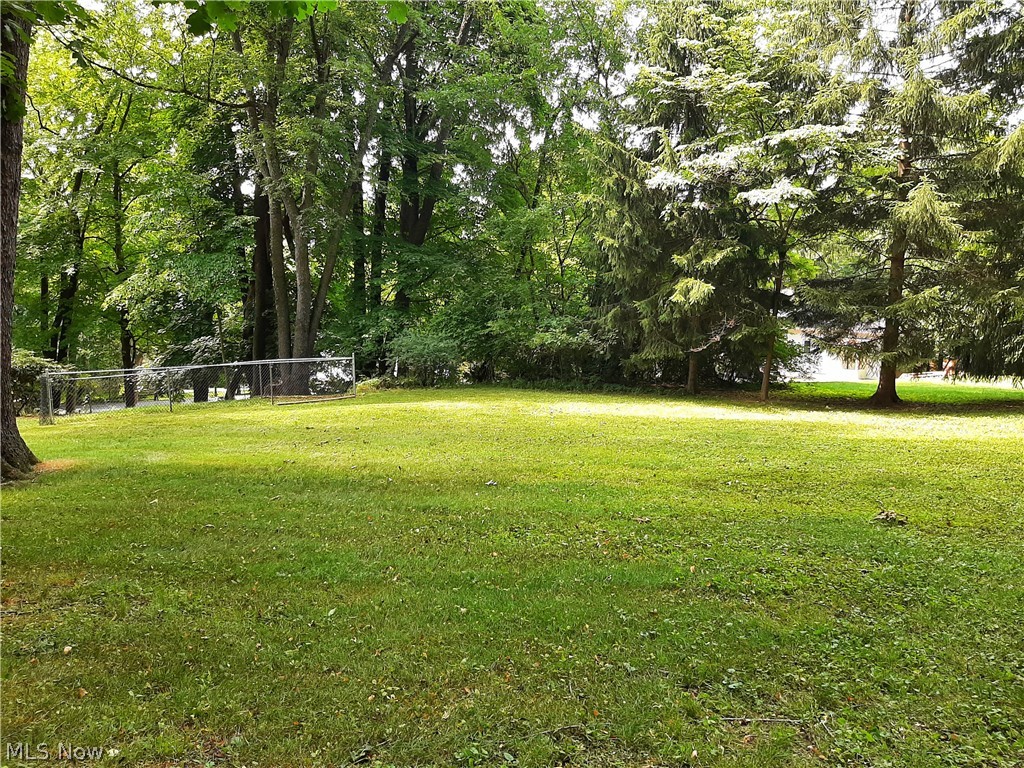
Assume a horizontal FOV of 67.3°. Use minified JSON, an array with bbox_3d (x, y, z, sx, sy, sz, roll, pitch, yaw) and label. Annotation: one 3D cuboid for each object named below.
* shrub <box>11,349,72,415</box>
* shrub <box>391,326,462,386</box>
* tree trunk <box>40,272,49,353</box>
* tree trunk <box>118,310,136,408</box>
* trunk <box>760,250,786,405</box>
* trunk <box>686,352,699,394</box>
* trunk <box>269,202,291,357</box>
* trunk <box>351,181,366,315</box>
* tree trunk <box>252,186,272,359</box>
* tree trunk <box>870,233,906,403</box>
[{"bbox_3d":[-12.313,-0.052,20.000,1.768,1.742,1.600,-3,4,-32],"label":"shrub"},{"bbox_3d":[-2.890,-0.913,26.000,2.434,2.062,2.100,-1,3,-6],"label":"shrub"},{"bbox_3d":[-20.059,-2.896,33.000,0.340,3.776,0.330,-2,4,-31],"label":"tree trunk"},{"bbox_3d":[-12.998,-0.828,26.000,0.550,3.313,0.480,-2,4,-26],"label":"tree trunk"},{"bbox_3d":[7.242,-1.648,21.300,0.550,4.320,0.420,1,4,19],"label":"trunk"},{"bbox_3d":[5.633,-0.359,24.000,0.360,1.373,0.350,0,3,13],"label":"trunk"},{"bbox_3d":[-7.406,-3.138,24.500,0.600,5.543,0.480,-1,3,-17],"label":"trunk"},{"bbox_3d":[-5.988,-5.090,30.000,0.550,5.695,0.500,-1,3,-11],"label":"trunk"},{"bbox_3d":[-8.759,-3.598,27.000,0.660,6.389,0.620,-2,3,-18],"label":"tree trunk"},{"bbox_3d":[10.058,-1.728,20.600,0.850,4.661,0.700,1,4,26],"label":"tree trunk"}]

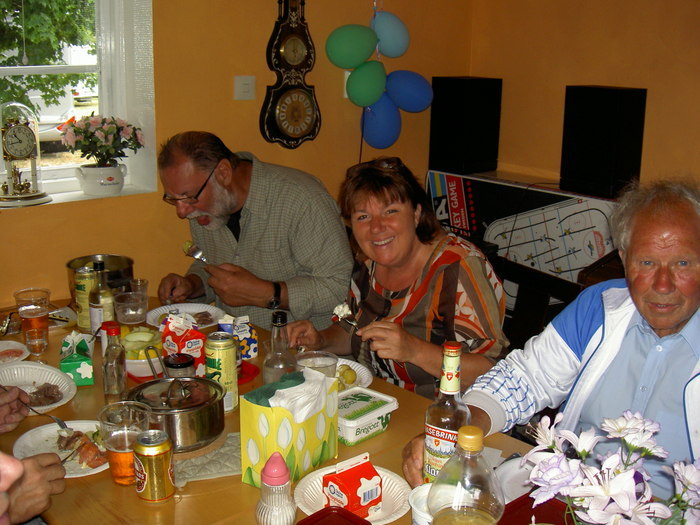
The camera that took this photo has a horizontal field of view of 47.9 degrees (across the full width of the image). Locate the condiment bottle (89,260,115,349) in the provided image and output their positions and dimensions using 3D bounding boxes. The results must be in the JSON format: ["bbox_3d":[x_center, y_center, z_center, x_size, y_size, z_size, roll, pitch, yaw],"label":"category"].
[{"bbox_3d":[-0.677,0.103,2.150,0.064,0.209,0.064,1,15,2],"label":"condiment bottle"}]

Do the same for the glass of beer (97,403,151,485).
[{"bbox_3d":[-0.409,0.333,1.444,0.094,0.128,0.094,-4,15,-17],"label":"glass of beer"}]

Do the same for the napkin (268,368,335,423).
[{"bbox_3d":[-0.103,0.244,1.453,0.085,0.085,0.145,13,19,39],"label":"napkin"}]

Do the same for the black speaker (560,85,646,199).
[{"bbox_3d":[0.958,-0.464,2.979,0.222,0.396,0.212,-13,19,-43],"label":"black speaker"}]

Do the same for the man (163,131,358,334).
[{"bbox_3d":[-0.254,0.269,2.325,0.560,1.290,0.720,13,19,40],"label":"man"}]

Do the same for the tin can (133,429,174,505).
[{"bbox_3d":[-0.340,0.358,1.377,0.066,0.115,0.066,1,15,0],"label":"tin can"}]

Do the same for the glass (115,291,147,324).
[{"bbox_3d":[-0.635,0.136,2.299,0.091,0.070,0.091,-3,15,-16],"label":"glass"}]

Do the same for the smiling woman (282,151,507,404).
[{"bbox_3d":[0.134,0.386,1.940,0.530,1.270,0.680,12,18,35],"label":"smiling woman"}]

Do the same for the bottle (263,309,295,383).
[{"bbox_3d":[-0.152,0.216,1.721,0.072,0.222,0.072,-1,15,-5],"label":"bottle"}]

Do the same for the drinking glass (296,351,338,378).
[{"bbox_3d":[-0.076,0.262,1.803,0.100,0.085,0.100,1,14,0],"label":"drinking glass"}]

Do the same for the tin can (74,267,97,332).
[{"bbox_3d":[-0.737,0.102,2.229,0.066,0.168,0.066,1,15,0],"label":"tin can"}]

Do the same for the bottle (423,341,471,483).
[{"bbox_3d":[0.167,0.277,1.330,0.075,0.291,0.075,1,14,0],"label":"bottle"}]

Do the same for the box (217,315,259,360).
[{"bbox_3d":[-0.286,0.192,2.032,0.073,0.102,0.070,-8,16,-31],"label":"box"}]

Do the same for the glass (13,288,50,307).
[{"bbox_3d":[-0.847,0.147,2.122,0.094,0.129,0.094,1,14,0],"label":"glass"}]

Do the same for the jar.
[{"bbox_3d":[-0.379,0.261,1.766,0.069,0.095,0.069,1,14,0],"label":"jar"}]

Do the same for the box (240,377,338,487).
[{"bbox_3d":[-0.108,0.307,1.452,0.077,0.165,0.177,11,17,36],"label":"box"}]

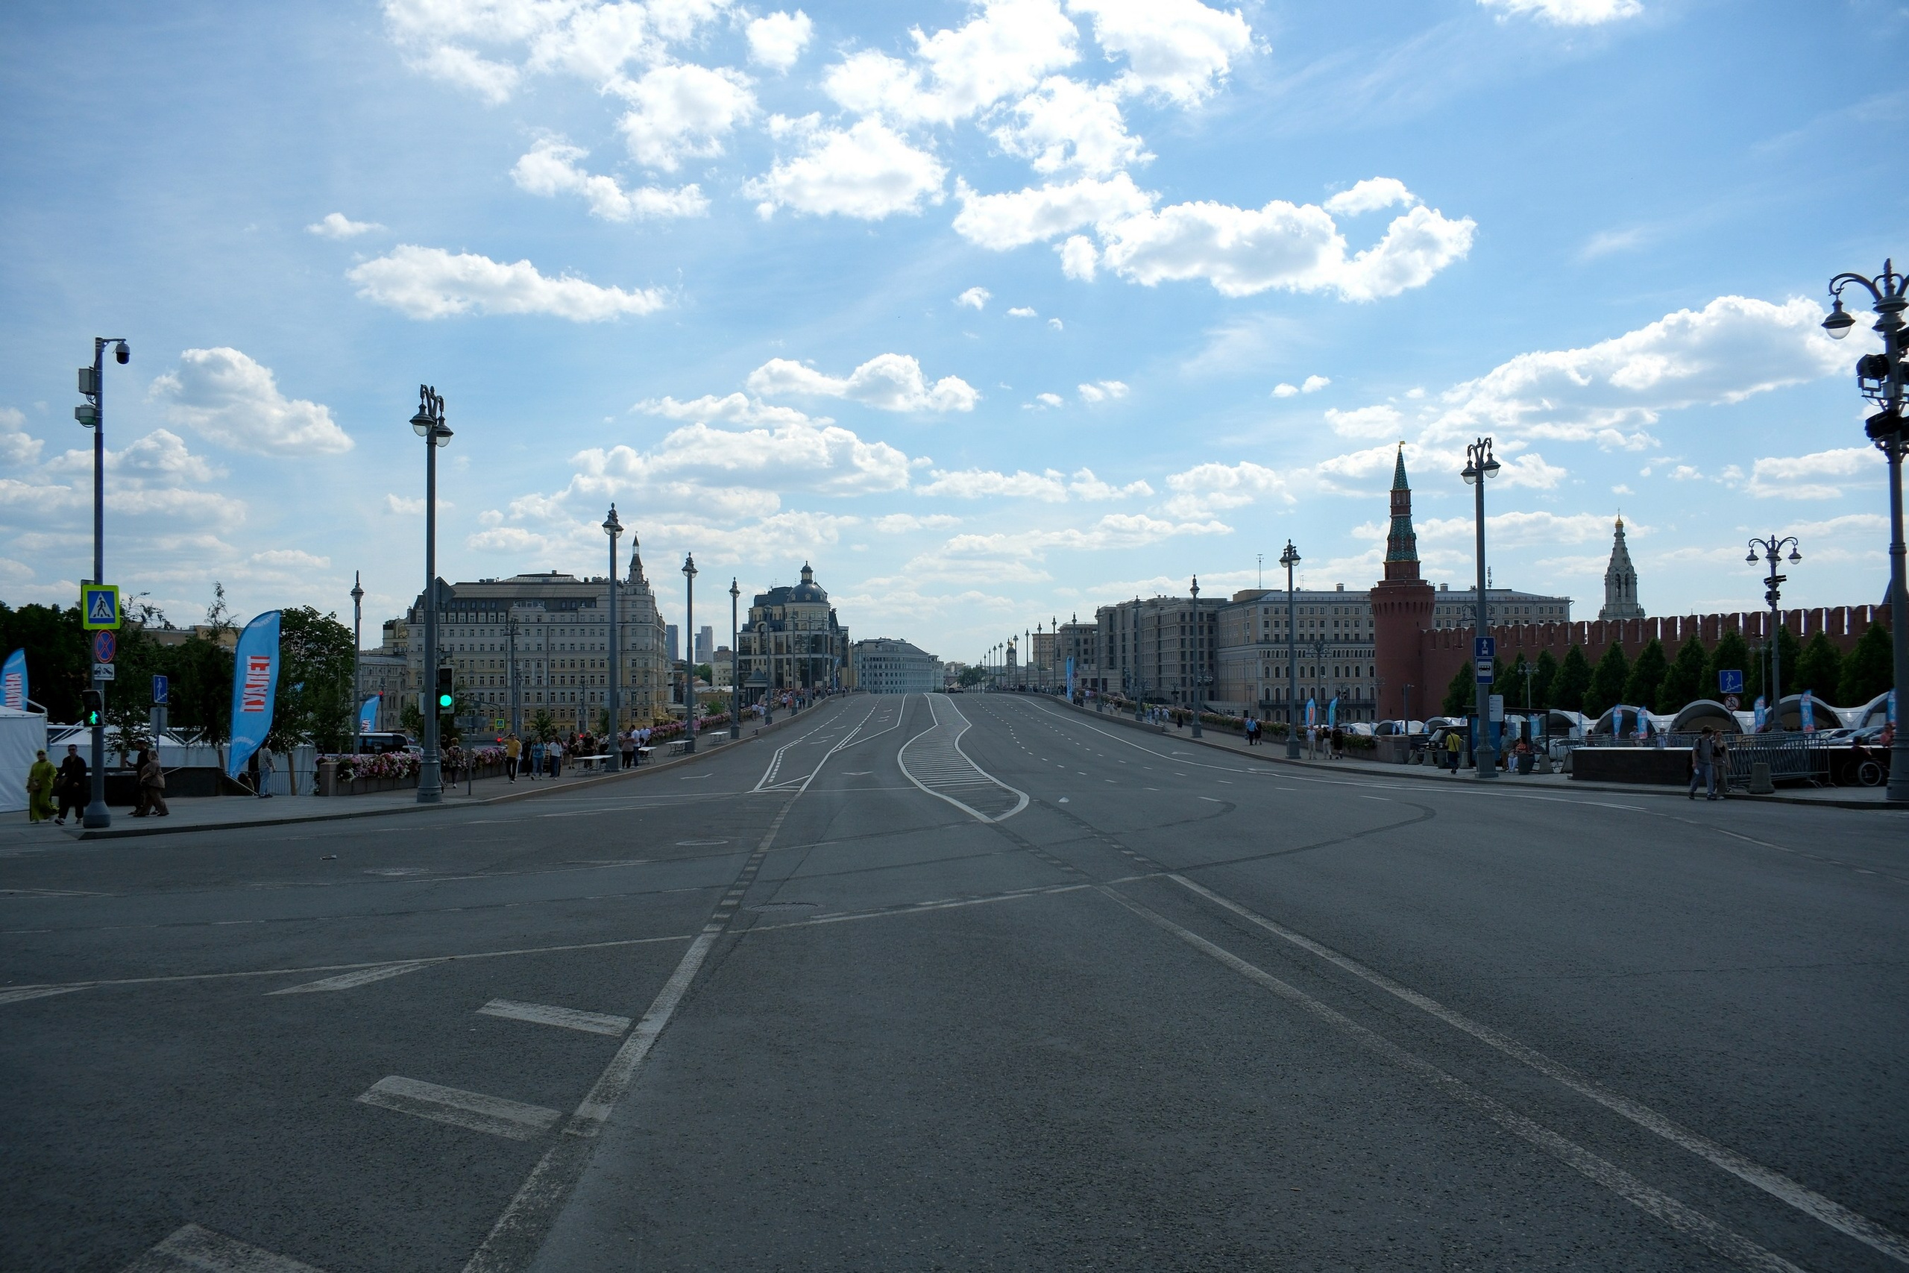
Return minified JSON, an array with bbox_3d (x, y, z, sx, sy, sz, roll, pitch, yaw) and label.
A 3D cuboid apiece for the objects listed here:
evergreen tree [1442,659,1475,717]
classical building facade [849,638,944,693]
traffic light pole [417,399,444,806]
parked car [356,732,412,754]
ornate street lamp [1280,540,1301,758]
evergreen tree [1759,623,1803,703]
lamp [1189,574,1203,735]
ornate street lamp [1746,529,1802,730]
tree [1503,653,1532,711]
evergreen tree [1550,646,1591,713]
[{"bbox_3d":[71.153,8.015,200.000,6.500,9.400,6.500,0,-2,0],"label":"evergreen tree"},{"bbox_3d":[-27.874,14.359,659.562,44.000,26.000,38.000,0,-2,-20],"label":"classical building facade"},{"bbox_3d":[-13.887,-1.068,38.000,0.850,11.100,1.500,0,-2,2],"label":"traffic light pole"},{"bbox_3d":[-37.139,7.205,92.000,5.000,1.950,2.000,0,-2,0],"label":"parked car"},{"bbox_3d":[17.624,0.681,74.758,0.850,11.400,1.500,-1,-2,2],"label":"ornate street lamp"},{"bbox_3d":[70.054,4.124,121.000,4.200,10.400,4.200,0,-2,0],"label":"evergreen tree"},{"bbox_3d":[17.014,1.445,100.940,0.850,11.400,1.500,-1,-2,2],"label":"lamp"},{"bbox_3d":[49.998,0.275,87.000,3.050,13.000,3.050,-2,-2,27],"label":"ornate street lamp"},{"bbox_3d":[59.581,6.906,151.000,4.100,10.200,4.100,0,-2,0],"label":"tree"},{"bbox_3d":[62.157,6.072,144.000,4.200,10.200,4.200,0,-2,0],"label":"evergreen tree"}]

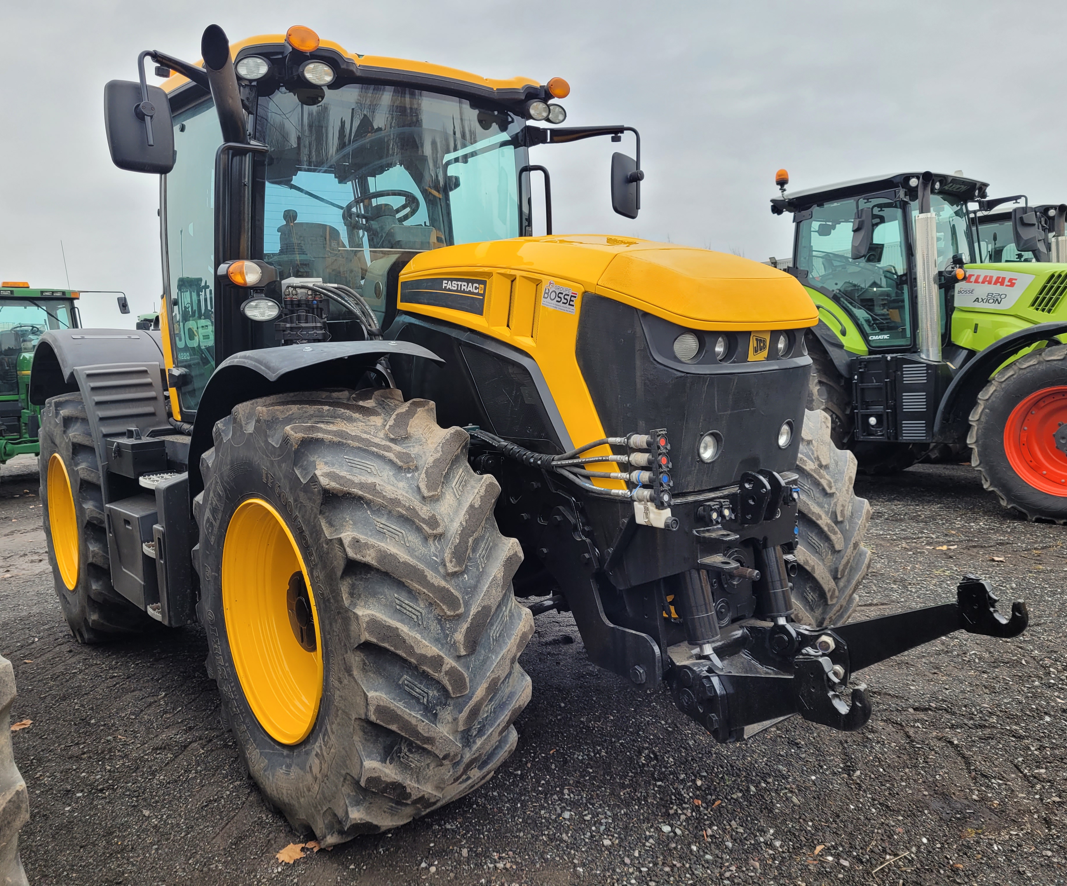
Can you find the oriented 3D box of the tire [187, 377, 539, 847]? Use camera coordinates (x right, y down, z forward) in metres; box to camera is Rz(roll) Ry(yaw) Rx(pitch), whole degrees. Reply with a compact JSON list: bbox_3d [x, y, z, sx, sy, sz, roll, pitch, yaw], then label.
[{"bbox_3d":[-0.680,0.550,3.119,0.606,1.515,1.545,-7,6,-38],"label":"tire"}]

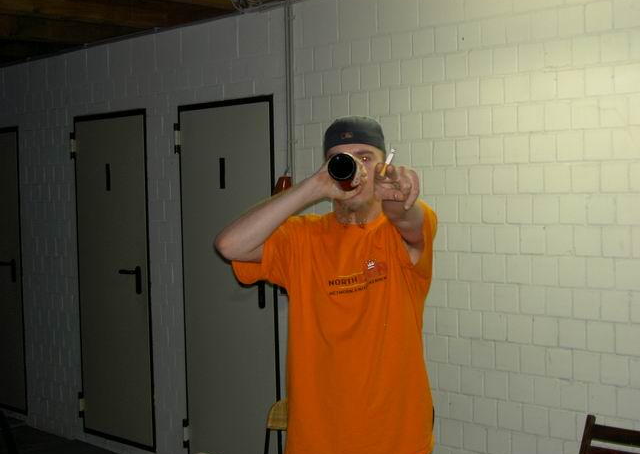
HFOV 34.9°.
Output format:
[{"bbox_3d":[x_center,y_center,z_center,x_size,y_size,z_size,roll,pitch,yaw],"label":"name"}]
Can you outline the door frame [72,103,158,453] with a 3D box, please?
[{"bbox_3d":[-1.288,0.329,6.468,0.110,2.080,0.840,-4,3,-44],"label":"door frame"}]

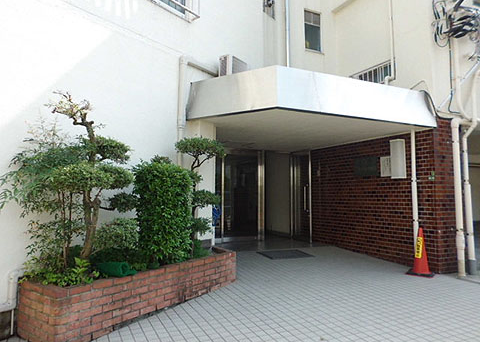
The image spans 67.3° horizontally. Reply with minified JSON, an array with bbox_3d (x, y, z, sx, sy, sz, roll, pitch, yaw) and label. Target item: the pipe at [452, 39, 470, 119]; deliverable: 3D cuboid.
[{"bbox_3d":[3.678,-1.500,5.966,0.300,1.340,0.090,2,-5,-29],"label":"pipe"}]

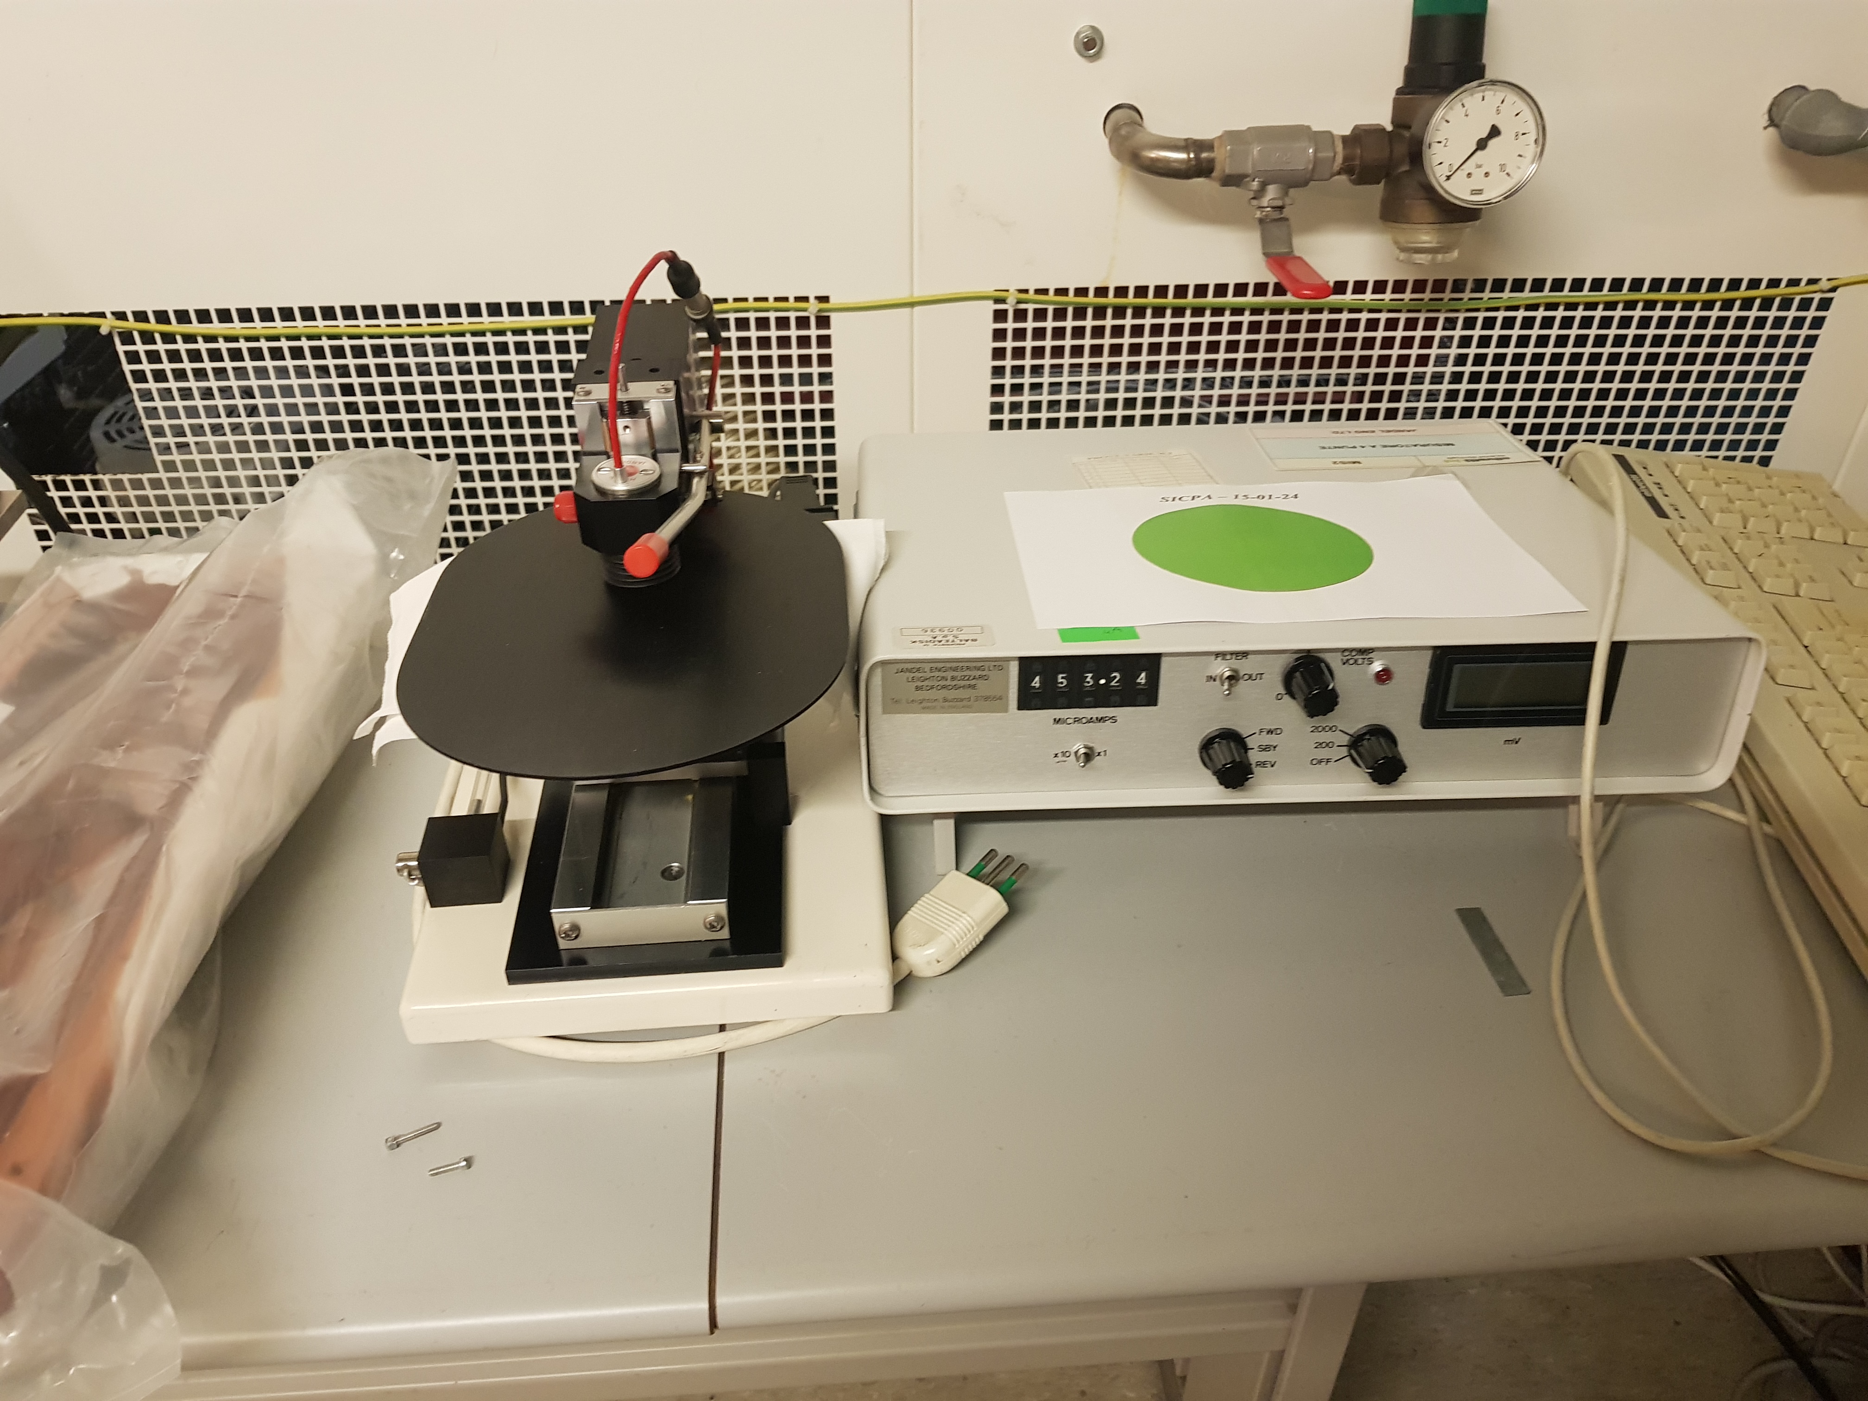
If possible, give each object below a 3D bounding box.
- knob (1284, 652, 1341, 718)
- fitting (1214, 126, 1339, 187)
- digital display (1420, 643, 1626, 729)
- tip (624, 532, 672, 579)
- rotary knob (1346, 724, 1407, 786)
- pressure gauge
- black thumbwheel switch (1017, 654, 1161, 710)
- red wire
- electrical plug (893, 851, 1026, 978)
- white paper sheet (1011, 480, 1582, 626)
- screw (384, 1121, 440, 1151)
[{"bbox_3d":[0.180,-0.007,0.668,0.023,0.023,0.021,-2,30,-2],"label":"knob"},{"bbox_3d":[0.197,-0.311,0.803,0.069,0.034,0.034,-2,34,-4],"label":"fitting"},{"bbox_3d":[0.286,-0.009,0.682,0.096,0.048,0.012,-2,30,-2],"label":"digital display"},{"bbox_3d":[-0.118,-0.062,0.583,0.014,0.014,0.021,4,28,5],"label":"tip"},{"bbox_3d":[0.218,0.027,0.689,0.023,0.023,0.021,-2,30,-2],"label":"rotary knob"},{"bbox_3d":[0.303,-0.313,0.788,0.069,0.069,0.030,-1,22,-2],"label":"pressure gauge"},{"bbox_3d":[0.074,-0.010,0.675,0.070,0.030,0.010,-2,30,-2],"label":"black thumbwheel switch"},{"bbox_3d":[-0.126,-0.146,0.607,0.033,0.089,0.029,-2,34,-4],"label":"red wire"},{"bbox_3d":[0.014,0.100,0.655,0.031,0.016,0.074,27,57,27],"label":"electrical plug"},{"bbox_3d":[0.183,-0.086,0.765,0.279,0.004,0.191,-2,30,-3],"label":"white paper sheet"},{"bbox_3d":[-0.211,0.176,0.570,0.021,0.004,0.004,-16,37,-24],"label":"screw"}]

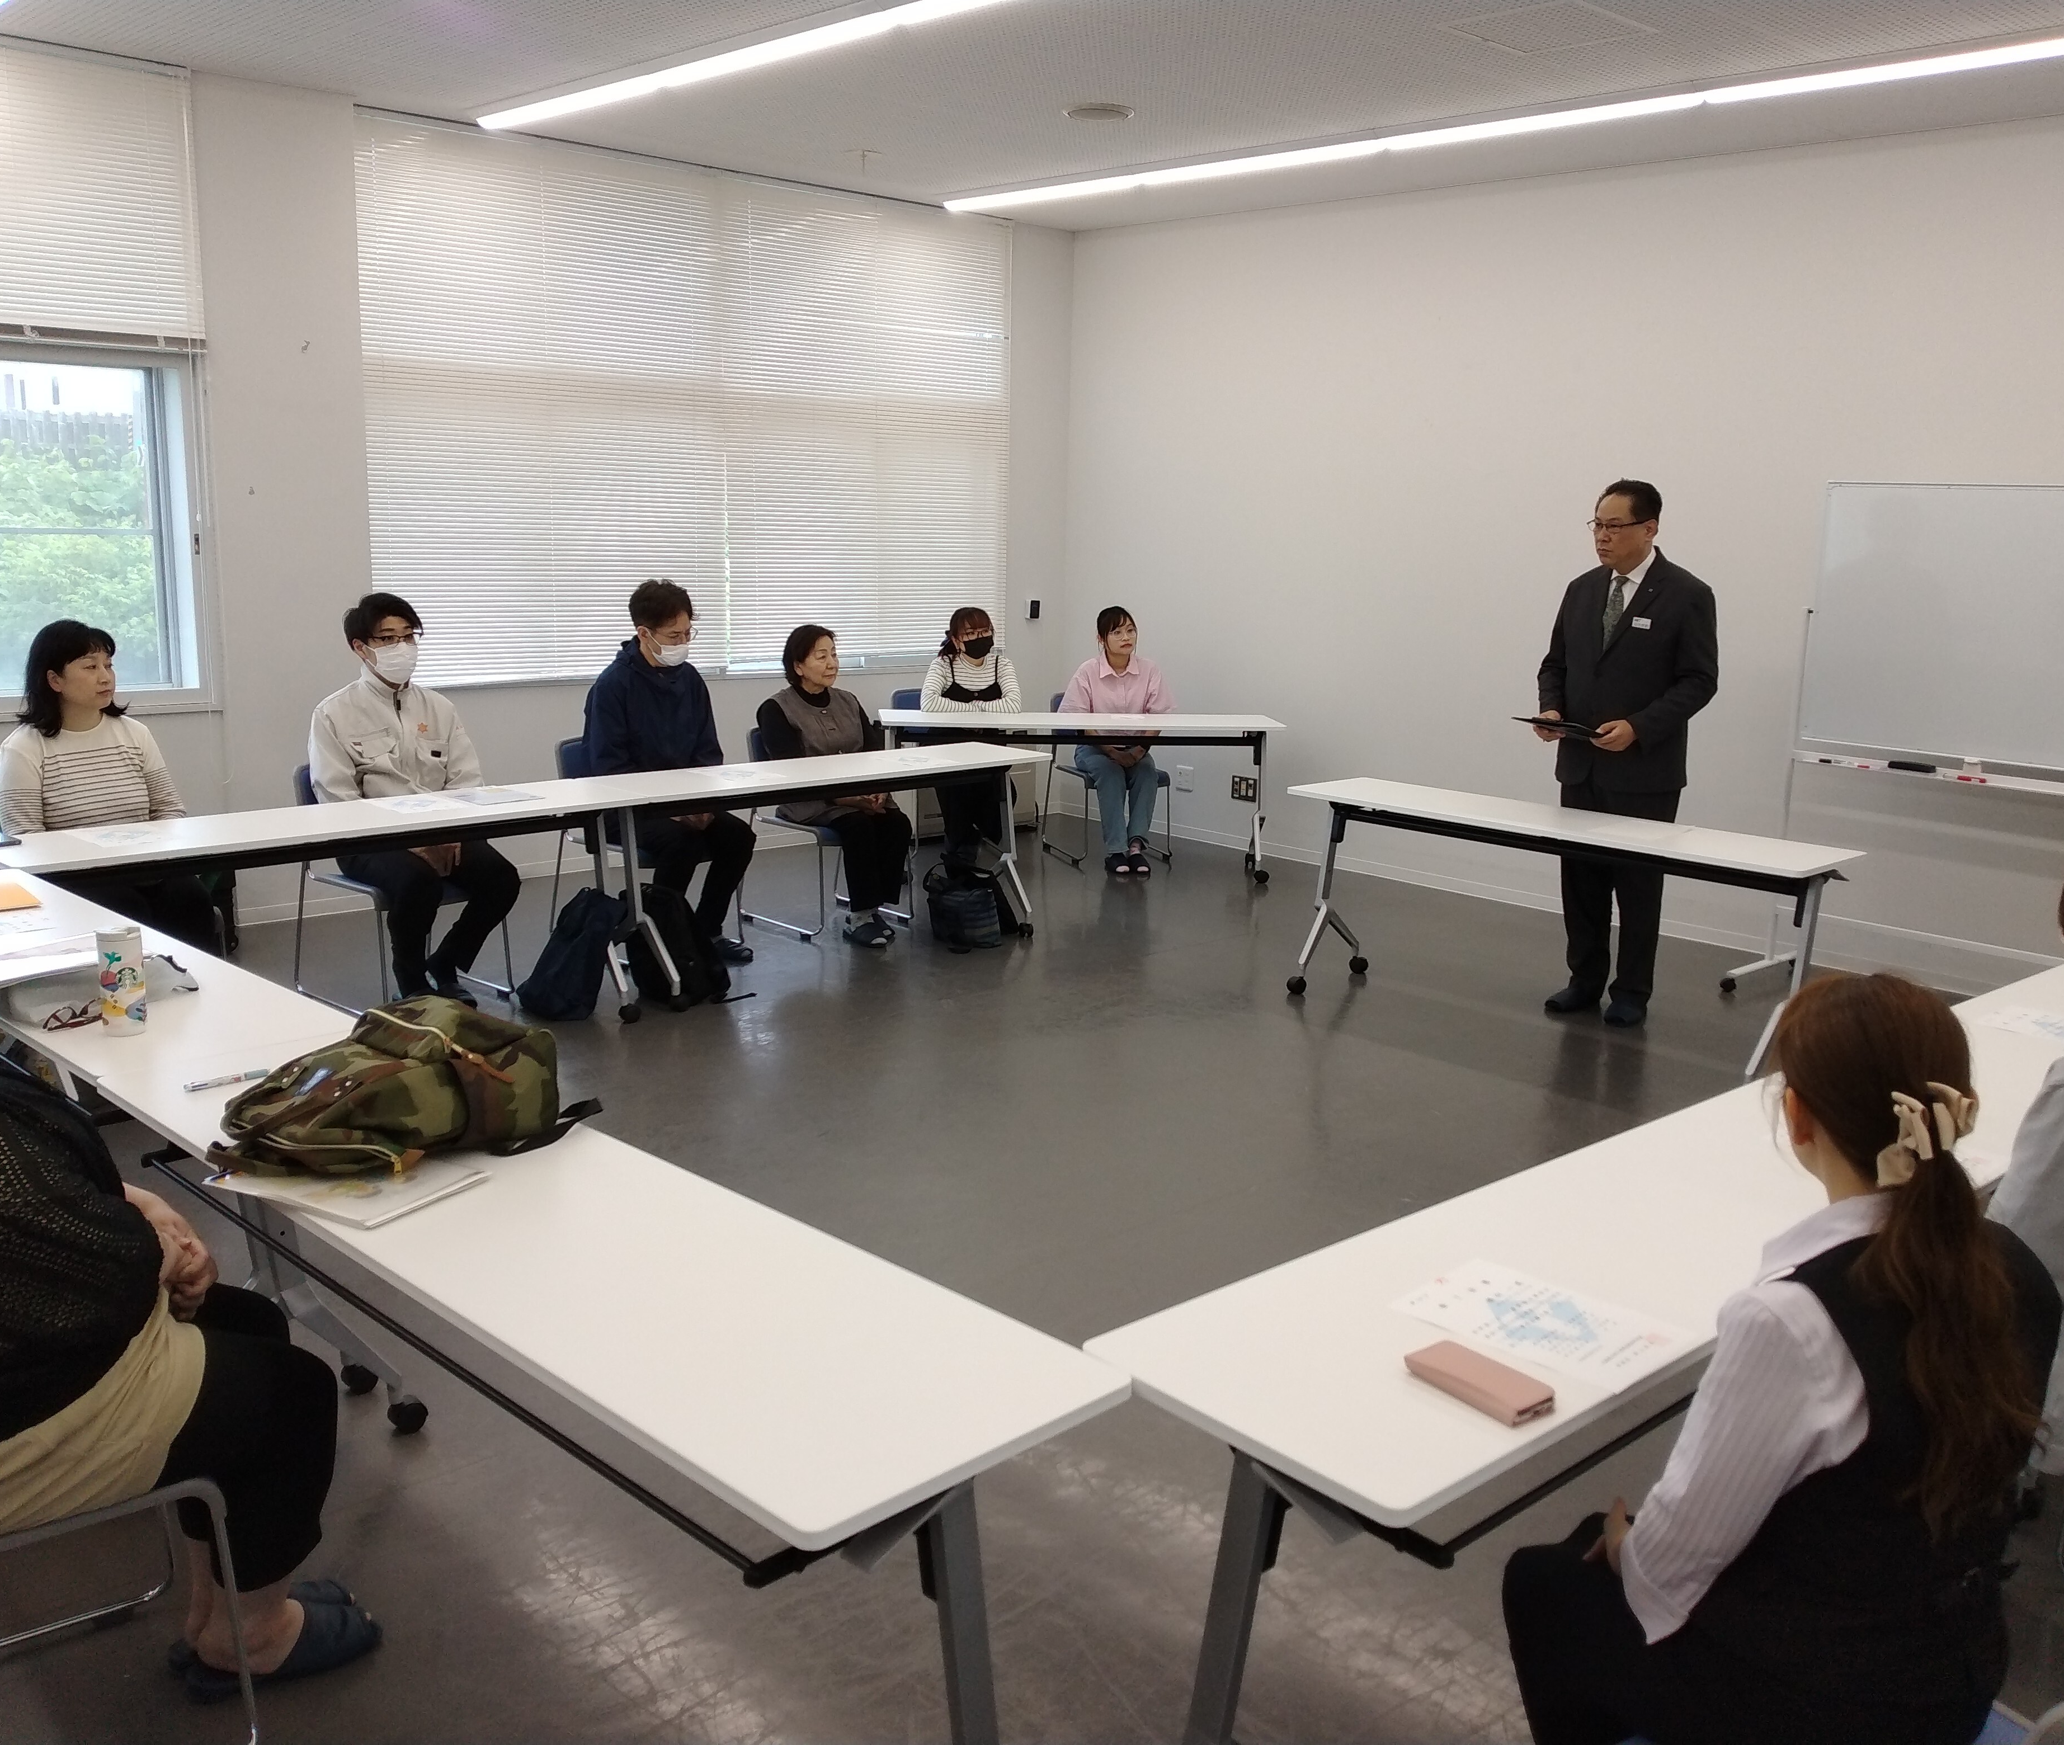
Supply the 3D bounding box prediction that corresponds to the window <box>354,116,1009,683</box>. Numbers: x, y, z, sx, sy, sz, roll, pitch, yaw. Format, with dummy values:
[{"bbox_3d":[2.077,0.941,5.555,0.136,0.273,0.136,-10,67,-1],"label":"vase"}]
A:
[{"bbox_3d":[-1.340,-1.960,8.032,3.350,2.157,0.120,-9,16,-43],"label":"window"}]

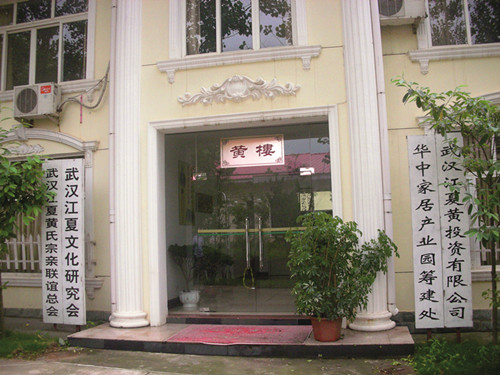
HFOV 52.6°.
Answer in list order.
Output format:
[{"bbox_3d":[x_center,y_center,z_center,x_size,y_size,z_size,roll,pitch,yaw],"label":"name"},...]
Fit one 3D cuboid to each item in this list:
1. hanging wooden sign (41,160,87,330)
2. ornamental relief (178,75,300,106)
[{"bbox_3d":[-3.146,0.913,8.558,0.801,2.772,0.050,-3,-5,12],"label":"hanging wooden sign"},{"bbox_3d":[-0.209,-1.606,8.147,2.022,0.438,0.080,-3,-5,12],"label":"ornamental relief"}]

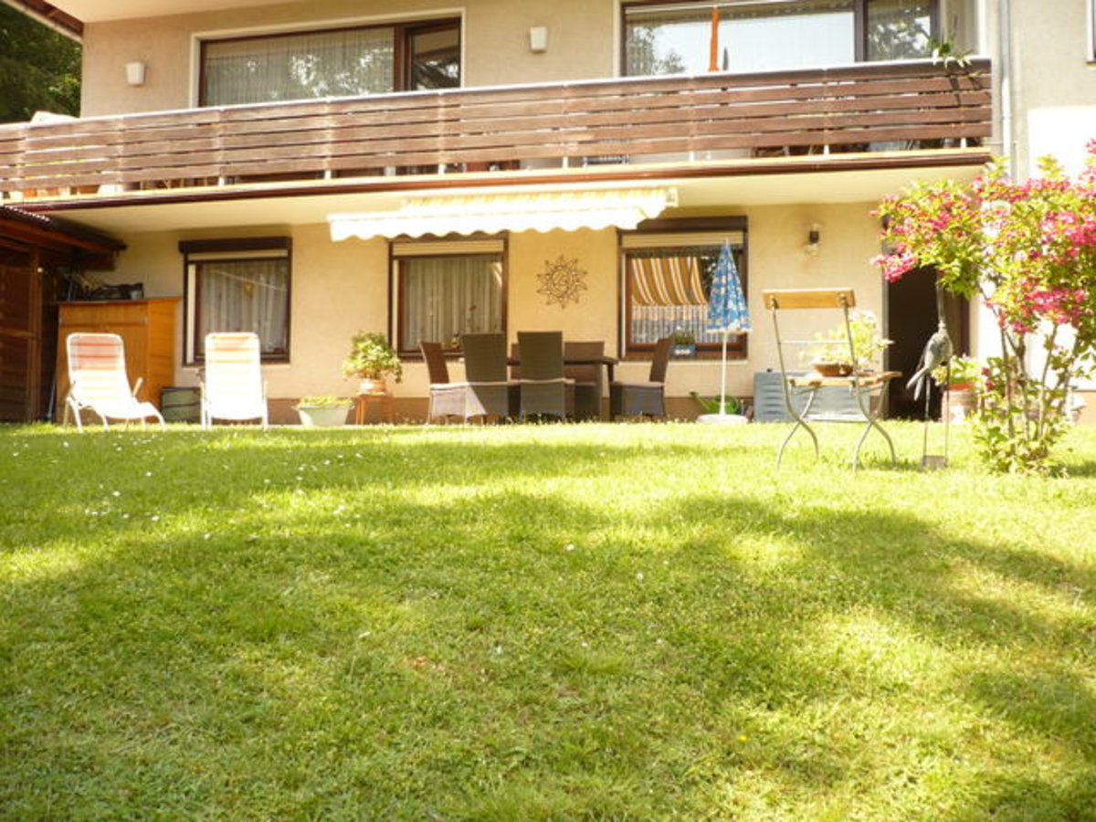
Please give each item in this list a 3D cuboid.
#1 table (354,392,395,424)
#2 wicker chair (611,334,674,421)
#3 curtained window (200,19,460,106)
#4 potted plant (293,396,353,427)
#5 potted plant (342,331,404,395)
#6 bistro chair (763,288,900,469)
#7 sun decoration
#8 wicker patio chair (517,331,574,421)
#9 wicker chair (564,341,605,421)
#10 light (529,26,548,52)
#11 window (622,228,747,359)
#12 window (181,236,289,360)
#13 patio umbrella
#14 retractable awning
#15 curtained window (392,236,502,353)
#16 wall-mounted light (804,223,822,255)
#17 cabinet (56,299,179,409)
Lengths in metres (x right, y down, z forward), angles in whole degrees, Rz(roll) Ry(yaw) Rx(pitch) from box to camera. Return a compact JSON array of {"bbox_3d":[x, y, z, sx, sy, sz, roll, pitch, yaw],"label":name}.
[{"bbox_3d":[-2.057,0.004,13.100,0.390,0.380,0.370,0,-2,13],"label":"table"},{"bbox_3d":[1.031,-0.313,12.310,0.620,1.000,0.490,1,-2,-12],"label":"wicker chair"},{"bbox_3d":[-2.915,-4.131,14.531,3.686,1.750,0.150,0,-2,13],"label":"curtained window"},{"bbox_3d":[-2.550,-0.012,12.501,0.580,0.380,0.450,0,-2,13],"label":"potted plant"},{"bbox_3d":[-2.162,-0.593,13.700,0.680,0.760,0.620,0,-3,0],"label":"potted plant"},{"bbox_3d":[1.413,-0.150,5.445,0.470,0.875,0.560,3,4,44],"label":"bistro chair"},{"bbox_3d":[0.176,-1.620,13.792,0.675,0.664,0.050,0,-3,13],"label":"sun decoration"},{"bbox_3d":[-0.035,-0.374,12.100,0.500,0.980,0.600,0,-3,13],"label":"wicker patio chair"},{"bbox_3d":[0.380,-0.303,12.766,0.490,1.000,0.600,0,-2,13],"label":"wicker chair"},{"bbox_3d":[-0.109,-4.691,13.966,0.220,0.310,0.150,0,-3,13],"label":"light"},{"bbox_3d":[1.643,-1.454,13.466,1.541,1.665,0.150,0,-3,13],"label":"window"},{"bbox_3d":[-4.168,-1.477,14.809,1.609,1.684,0.150,0,-3,13],"label":"window"},{"bbox_3d":[1.857,-0.793,11.524,0.490,1.920,0.490,0,-2,13],"label":"patio umbrella"},{"bbox_3d":[-0.391,-2.078,11.484,3.149,0.849,2.145,0,-2,13],"label":"retractable awning"},{"bbox_3d":[-1.258,-1.462,14.136,1.552,1.502,0.150,0,-3,13],"label":"curtained window"},{"bbox_3d":[3.122,-2.026,13.041,0.200,0.412,0.220,0,-3,13],"label":"wall-mounted light"},{"bbox_3d":[-5.622,-0.618,14.495,1.340,1.670,0.700,0,-2,13],"label":"cabinet"}]

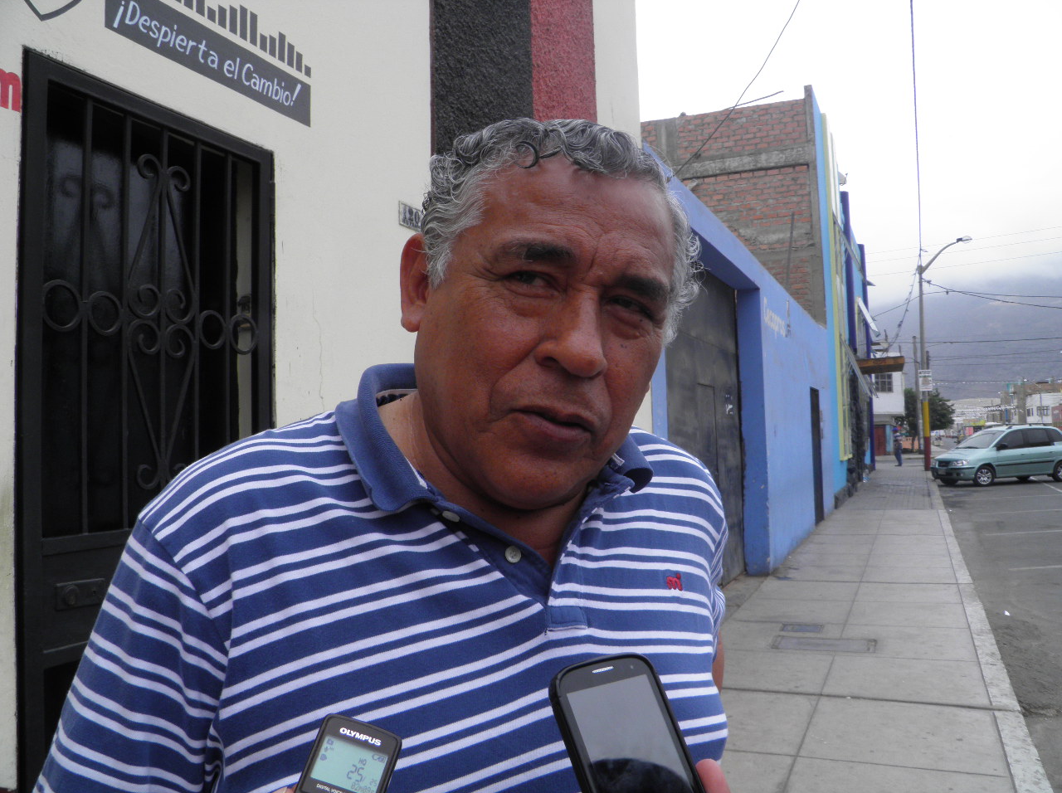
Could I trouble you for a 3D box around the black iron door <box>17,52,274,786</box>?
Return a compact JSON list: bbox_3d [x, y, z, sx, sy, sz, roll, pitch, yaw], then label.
[{"bbox_3d":[-0.838,0.418,1.946,0.070,2.200,0.743,-2,-3,24],"label":"black iron door"}]

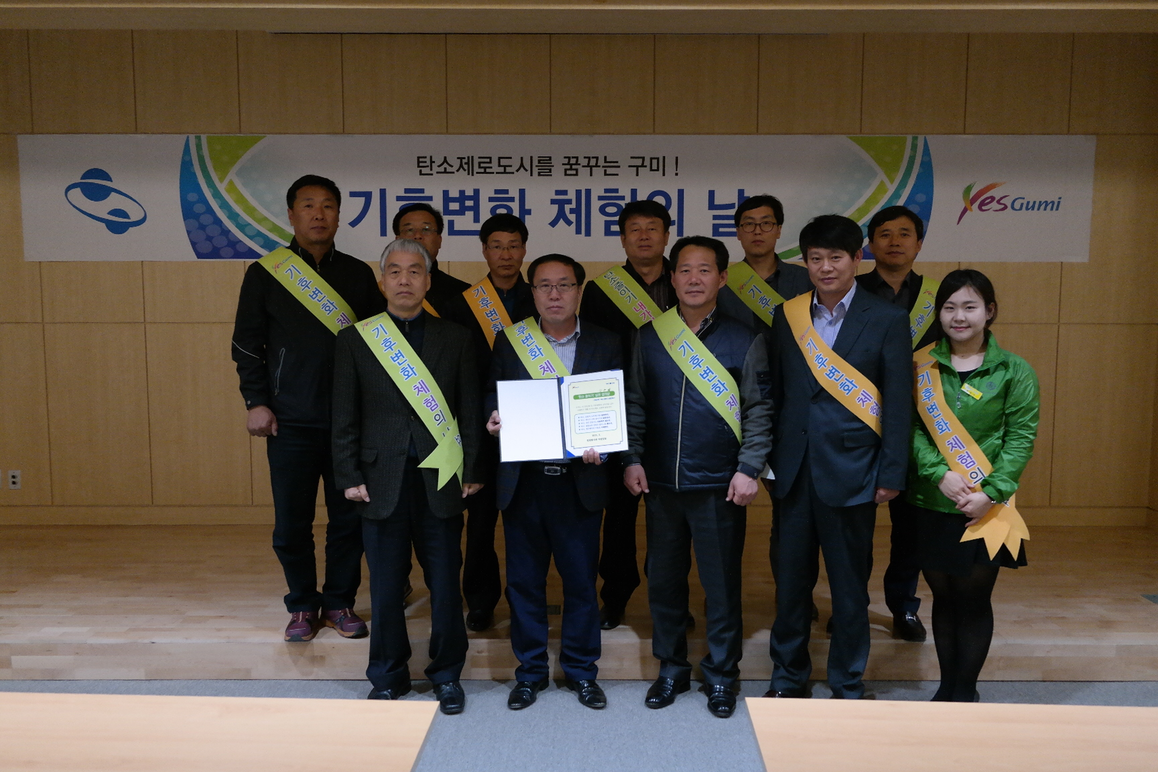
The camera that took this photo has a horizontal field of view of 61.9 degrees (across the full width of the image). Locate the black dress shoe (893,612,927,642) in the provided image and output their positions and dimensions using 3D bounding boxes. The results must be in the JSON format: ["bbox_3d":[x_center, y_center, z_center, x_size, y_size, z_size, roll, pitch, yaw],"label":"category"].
[{"bbox_3d":[1.353,0.947,3.955,0.102,0.105,0.285,1,6,9],"label":"black dress shoe"}]

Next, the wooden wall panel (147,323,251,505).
[{"bbox_3d":[-2.219,0.170,5.652,0.583,1.078,0.025,0,6,0],"label":"wooden wall panel"}]

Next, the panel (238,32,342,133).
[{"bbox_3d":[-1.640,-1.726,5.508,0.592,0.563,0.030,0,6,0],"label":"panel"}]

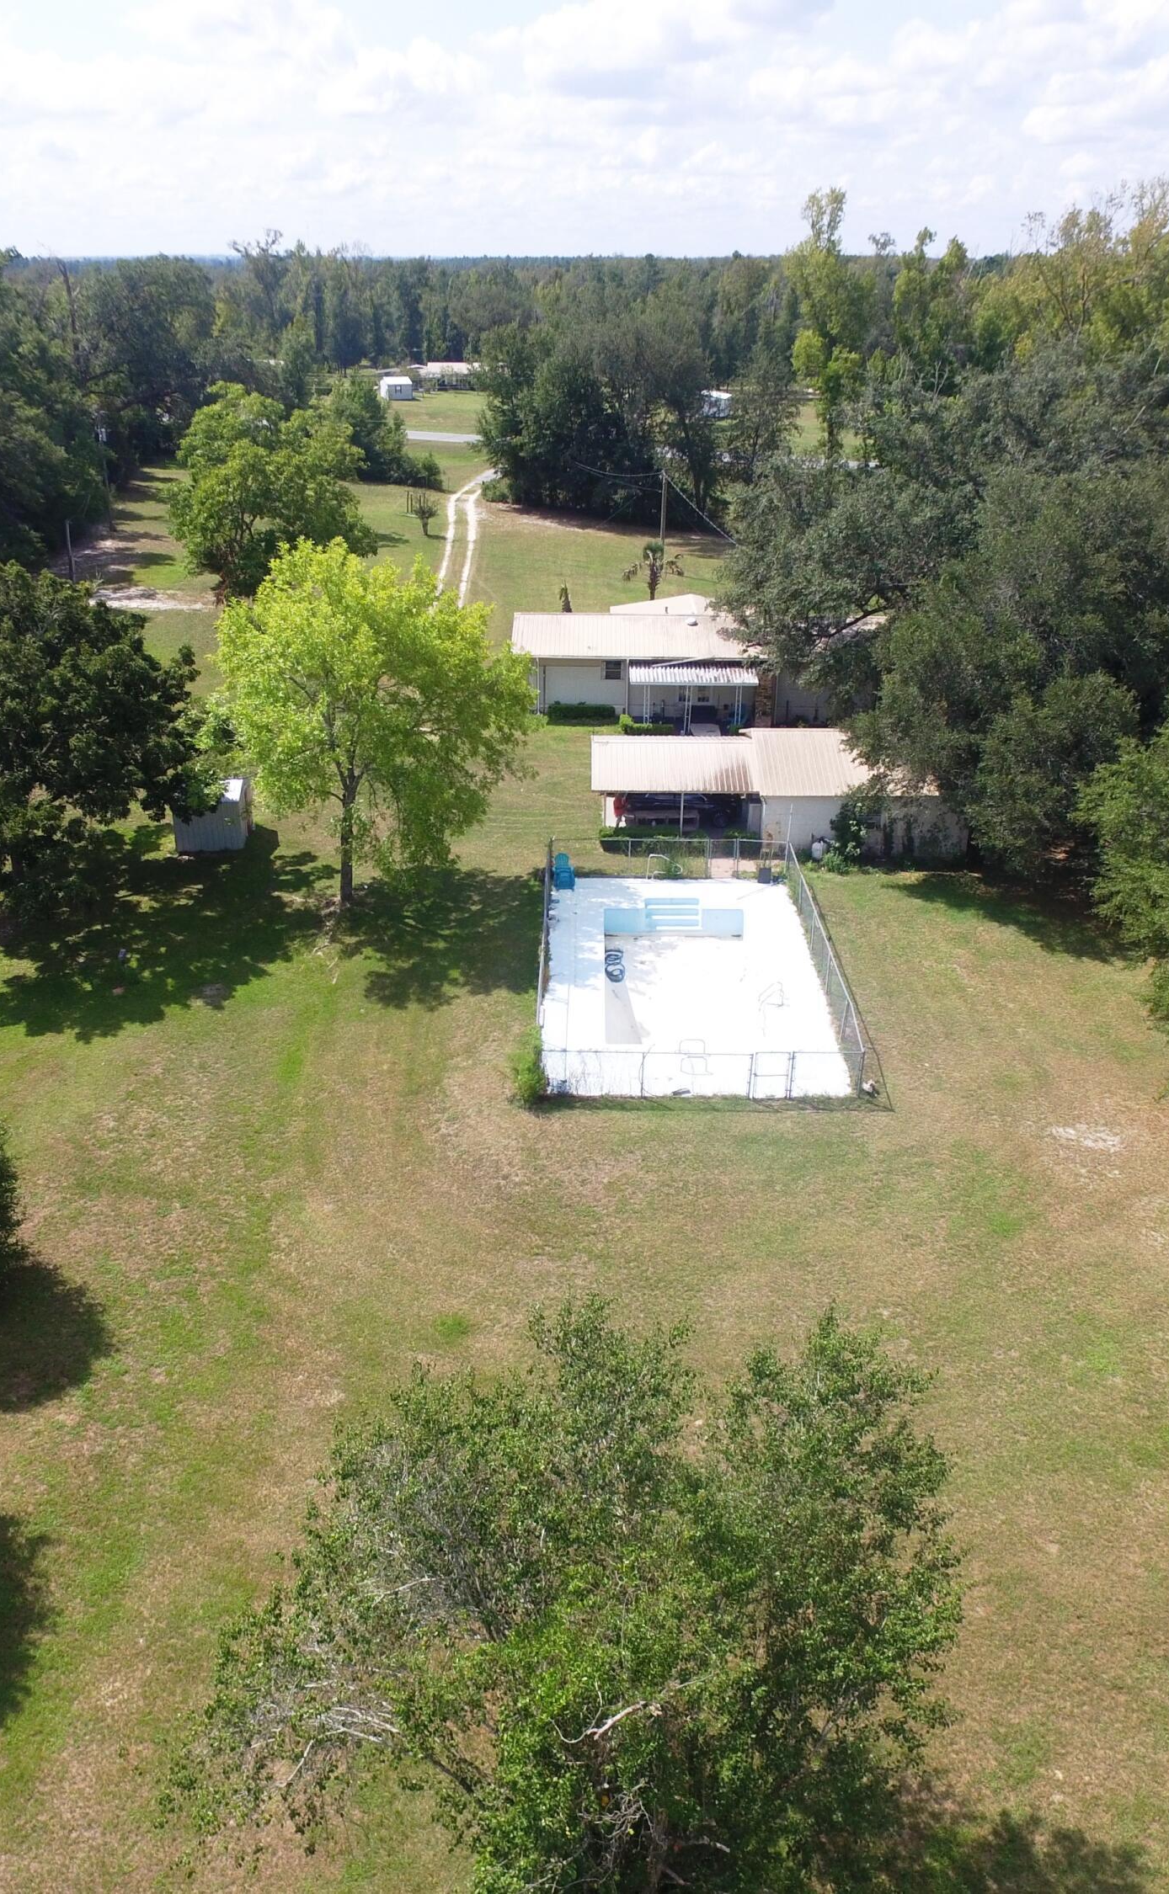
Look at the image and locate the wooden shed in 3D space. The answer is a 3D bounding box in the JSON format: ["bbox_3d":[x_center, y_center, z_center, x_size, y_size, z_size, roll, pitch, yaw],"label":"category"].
[{"bbox_3d":[-14.300,-5.270,56.510,2.500,2.400,2.400,0,25,0],"label":"wooden shed"}]

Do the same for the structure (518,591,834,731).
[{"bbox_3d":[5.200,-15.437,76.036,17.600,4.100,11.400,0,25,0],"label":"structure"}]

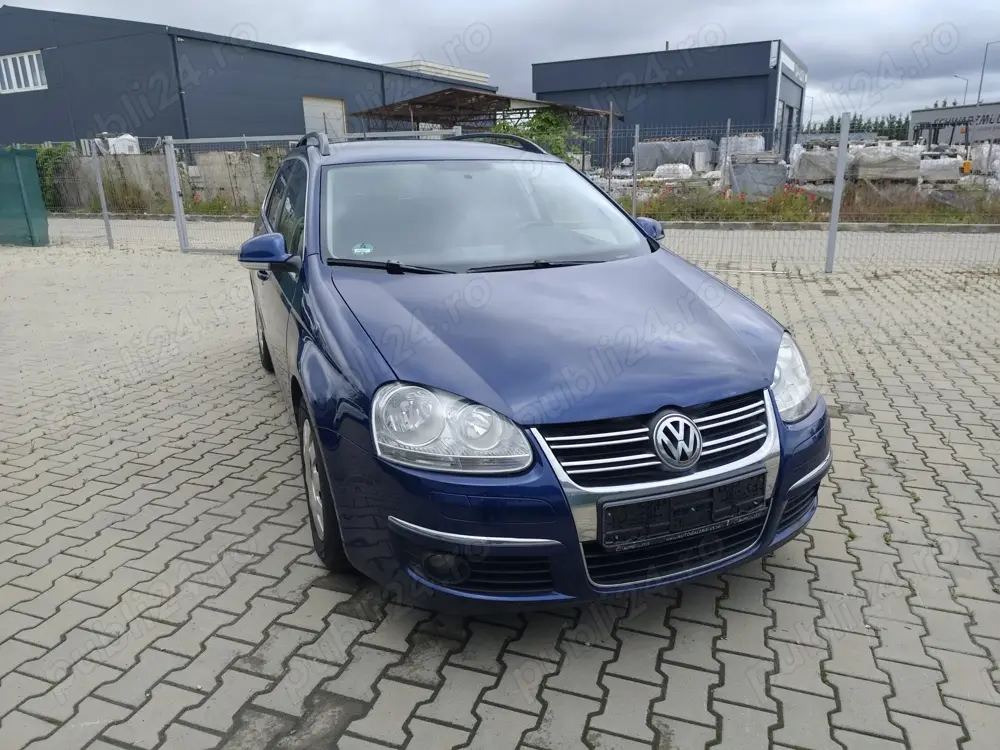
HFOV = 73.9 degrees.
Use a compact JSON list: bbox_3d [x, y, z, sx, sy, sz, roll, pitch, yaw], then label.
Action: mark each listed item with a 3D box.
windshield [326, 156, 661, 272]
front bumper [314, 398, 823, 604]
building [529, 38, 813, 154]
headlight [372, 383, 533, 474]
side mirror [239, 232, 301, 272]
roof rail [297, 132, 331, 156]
[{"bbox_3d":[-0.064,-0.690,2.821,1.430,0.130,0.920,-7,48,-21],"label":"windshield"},{"bbox_3d":[0.393,0.296,1.988,1.760,0.530,0.600,-7,18,-21],"label":"front bumper"},{"bbox_3d":[9.778,-14.015,38.218,12.211,6.700,10.460,7,19,26],"label":"building"},{"bbox_3d":[-0.140,0.126,1.705,0.380,0.220,0.360,-7,18,-21],"label":"headlight"},{"bbox_3d":[-0.914,-0.483,2.643,0.235,0.150,0.150,-7,18,-21],"label":"side mirror"},{"bbox_3d":[-1.181,-1.320,3.893,0.070,0.110,2.050,-7,18,-21],"label":"roof rail"}]

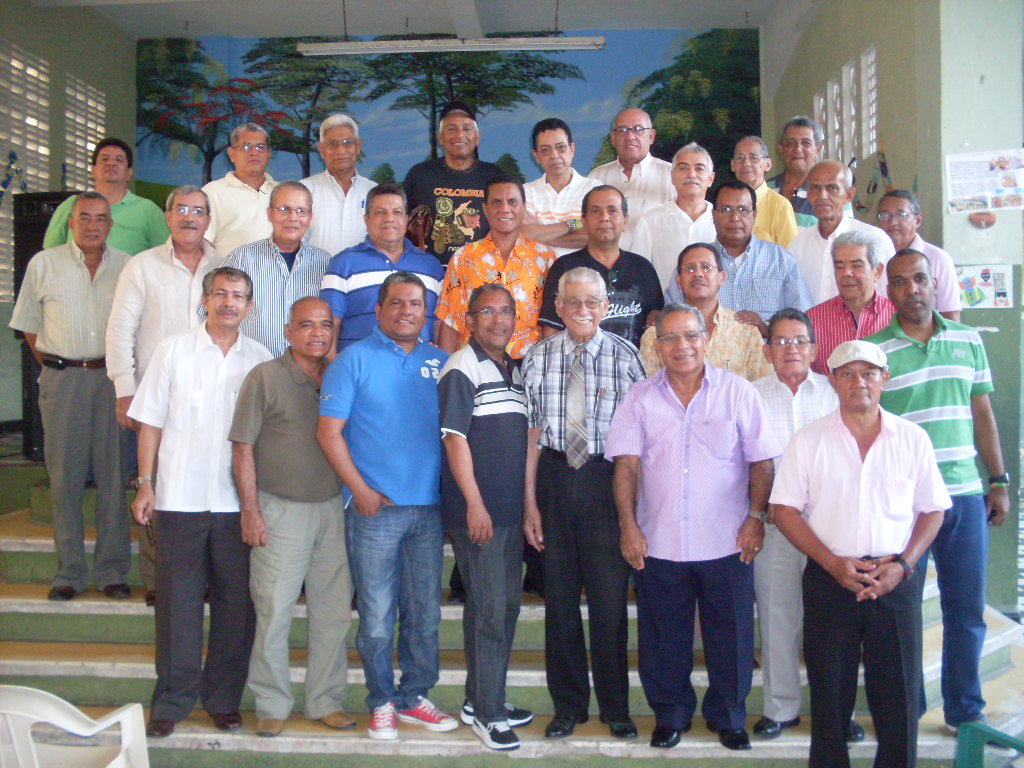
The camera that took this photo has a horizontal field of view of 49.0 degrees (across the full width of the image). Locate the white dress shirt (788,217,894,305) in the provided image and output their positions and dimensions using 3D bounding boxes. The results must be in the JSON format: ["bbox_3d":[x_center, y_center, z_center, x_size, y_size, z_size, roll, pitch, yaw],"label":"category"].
[{"bbox_3d":[1.442,-0.438,4.950,0.480,0.600,0.270,1,2,19],"label":"white dress shirt"}]

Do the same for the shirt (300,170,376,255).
[{"bbox_3d":[-0.789,-0.636,5.200,0.470,0.680,0.270,0,1,-8],"label":"shirt"}]

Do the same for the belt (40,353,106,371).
[{"bbox_3d":[-1.819,-0.095,4.740,0.360,0.055,0.270,-1,1,-16],"label":"belt"}]

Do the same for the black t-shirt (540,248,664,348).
[{"bbox_3d":[0.380,-0.233,4.720,0.520,0.660,0.290,-1,1,-3],"label":"black t-shirt"}]

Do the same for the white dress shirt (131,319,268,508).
[{"bbox_3d":[-1.125,0.126,4.100,0.530,0.690,0.290,0,2,-23],"label":"white dress shirt"}]

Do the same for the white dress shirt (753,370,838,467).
[{"bbox_3d":[1.034,0.239,4.100,0.480,0.620,0.280,0,1,10],"label":"white dress shirt"}]

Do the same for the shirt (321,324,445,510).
[{"bbox_3d":[-0.463,0.117,4.180,0.530,0.680,0.310,-1,1,-14],"label":"shirt"}]

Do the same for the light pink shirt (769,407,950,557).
[{"bbox_3d":[1.150,0.333,3.720,0.580,0.540,0.300,0,1,13],"label":"light pink shirt"}]

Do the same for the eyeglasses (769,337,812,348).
[{"bbox_3d":[1.003,-0.153,4.050,0.145,0.043,0.145,1,1,12],"label":"eyeglasses"}]

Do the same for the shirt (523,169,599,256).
[{"bbox_3d":[0.237,-0.693,5.280,0.480,0.640,0.280,-1,1,-2],"label":"shirt"}]

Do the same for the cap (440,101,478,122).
[{"bbox_3d":[-0.251,-1.256,5.180,0.175,0.120,0.250,0,2,-3],"label":"cap"}]

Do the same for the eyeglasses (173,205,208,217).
[{"bbox_3d":[-1.334,-0.718,4.650,0.140,0.043,0.140,0,1,-15],"label":"eyeglasses"}]

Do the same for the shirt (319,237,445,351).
[{"bbox_3d":[-0.544,-0.262,4.720,0.530,0.720,0.300,0,1,-14],"label":"shirt"}]

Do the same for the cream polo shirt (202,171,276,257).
[{"bbox_3d":[-1.219,-0.702,5.280,0.470,0.600,0.260,0,2,-10],"label":"cream polo shirt"}]

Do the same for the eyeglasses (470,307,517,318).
[{"bbox_3d":[-0.076,-0.253,3.970,0.140,0.043,0.140,0,1,-17],"label":"eyeglasses"}]

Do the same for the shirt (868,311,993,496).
[{"bbox_3d":[1.523,0.075,4.120,0.480,0.680,0.280,0,2,13],"label":"shirt"}]

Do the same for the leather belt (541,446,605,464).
[{"bbox_3d":[0.242,0.261,4.160,0.320,0.045,0.240,-1,1,-1],"label":"leather belt"}]

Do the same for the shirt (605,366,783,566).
[{"bbox_3d":[0.660,0.289,4.090,0.600,0.700,0.320,0,2,7],"label":"shirt"}]

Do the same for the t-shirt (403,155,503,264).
[{"bbox_3d":[-0.251,-0.777,5.280,0.510,0.600,0.270,0,2,-3],"label":"t-shirt"}]

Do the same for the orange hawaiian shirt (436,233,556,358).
[{"bbox_3d":[-0.044,-0.372,4.720,0.520,0.540,0.280,0,2,-3],"label":"orange hawaiian shirt"}]

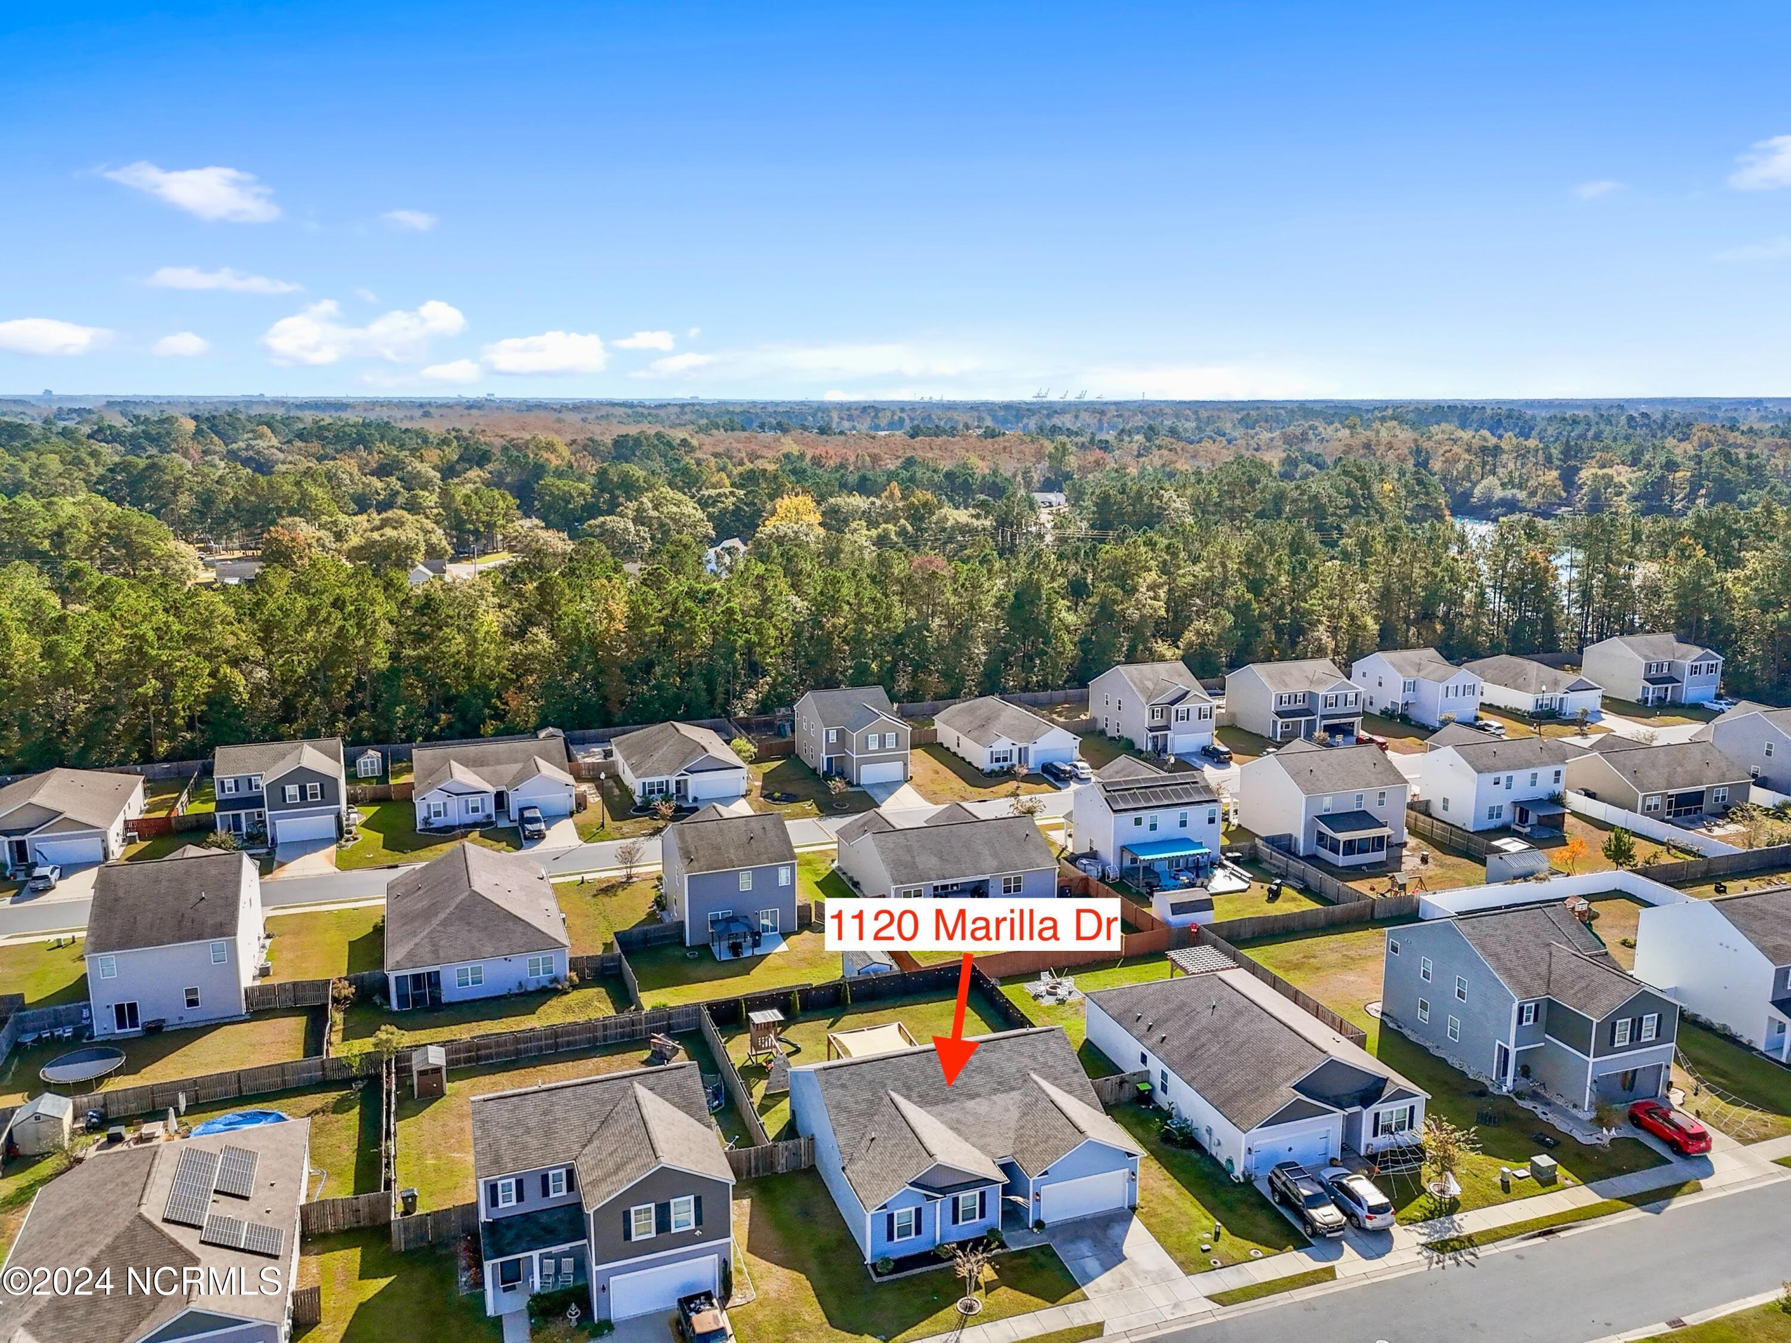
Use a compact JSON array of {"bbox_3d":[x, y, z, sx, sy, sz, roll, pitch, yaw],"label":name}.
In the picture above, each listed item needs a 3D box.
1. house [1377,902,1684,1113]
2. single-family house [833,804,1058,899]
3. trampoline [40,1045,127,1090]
[{"bbox_3d":[40.990,20.560,81.090,9.500,8.950,15.450,-4,13,-19],"label":"house"},{"bbox_3d":[4.280,15.770,109.950,15.400,5.900,14.350,-4,13,-19],"label":"single-family house"},{"bbox_3d":[-49.717,24.528,76.163,4.300,0.950,4.300,-4,13,-20],"label":"trampoline"}]

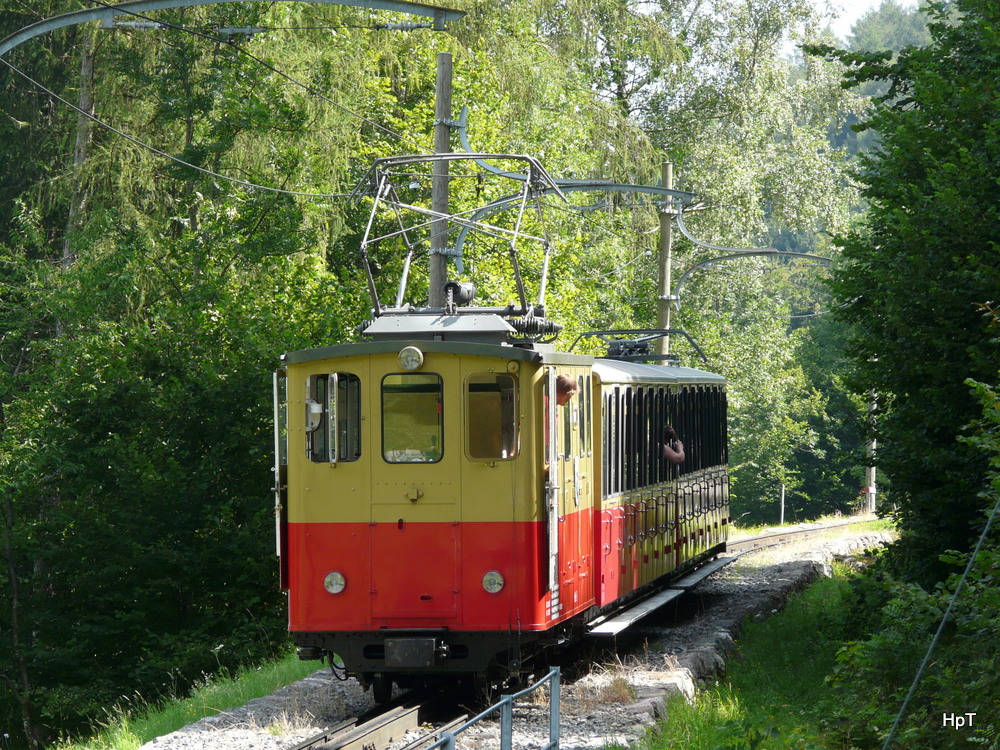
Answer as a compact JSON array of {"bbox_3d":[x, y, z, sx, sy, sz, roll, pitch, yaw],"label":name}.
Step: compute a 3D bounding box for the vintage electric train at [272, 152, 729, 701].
[{"bbox_3d":[0.556,0.475,52.722,2.222,4.696,24.341,0,0,6],"label":"vintage electric train"}]

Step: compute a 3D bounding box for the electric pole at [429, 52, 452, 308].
[{"bbox_3d":[-0.720,-0.364,56.370,0.222,6.794,0.222,0,-10,9],"label":"electric pole"}]

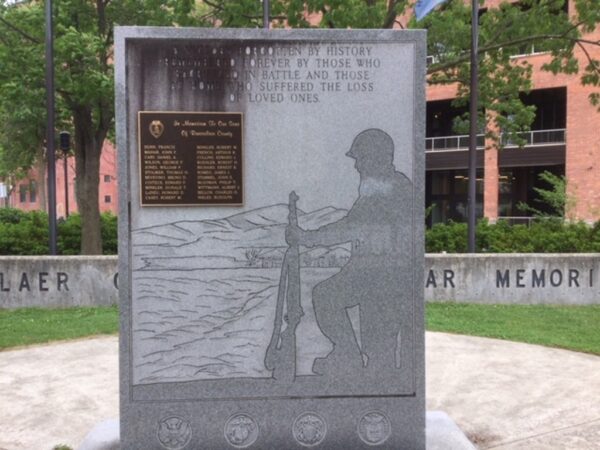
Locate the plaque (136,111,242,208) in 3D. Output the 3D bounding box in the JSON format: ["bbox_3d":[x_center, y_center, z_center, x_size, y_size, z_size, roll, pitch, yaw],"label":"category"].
[{"bbox_3d":[-0.576,-0.348,2.855,0.545,0.498,0.025,0,2,-3],"label":"plaque"}]

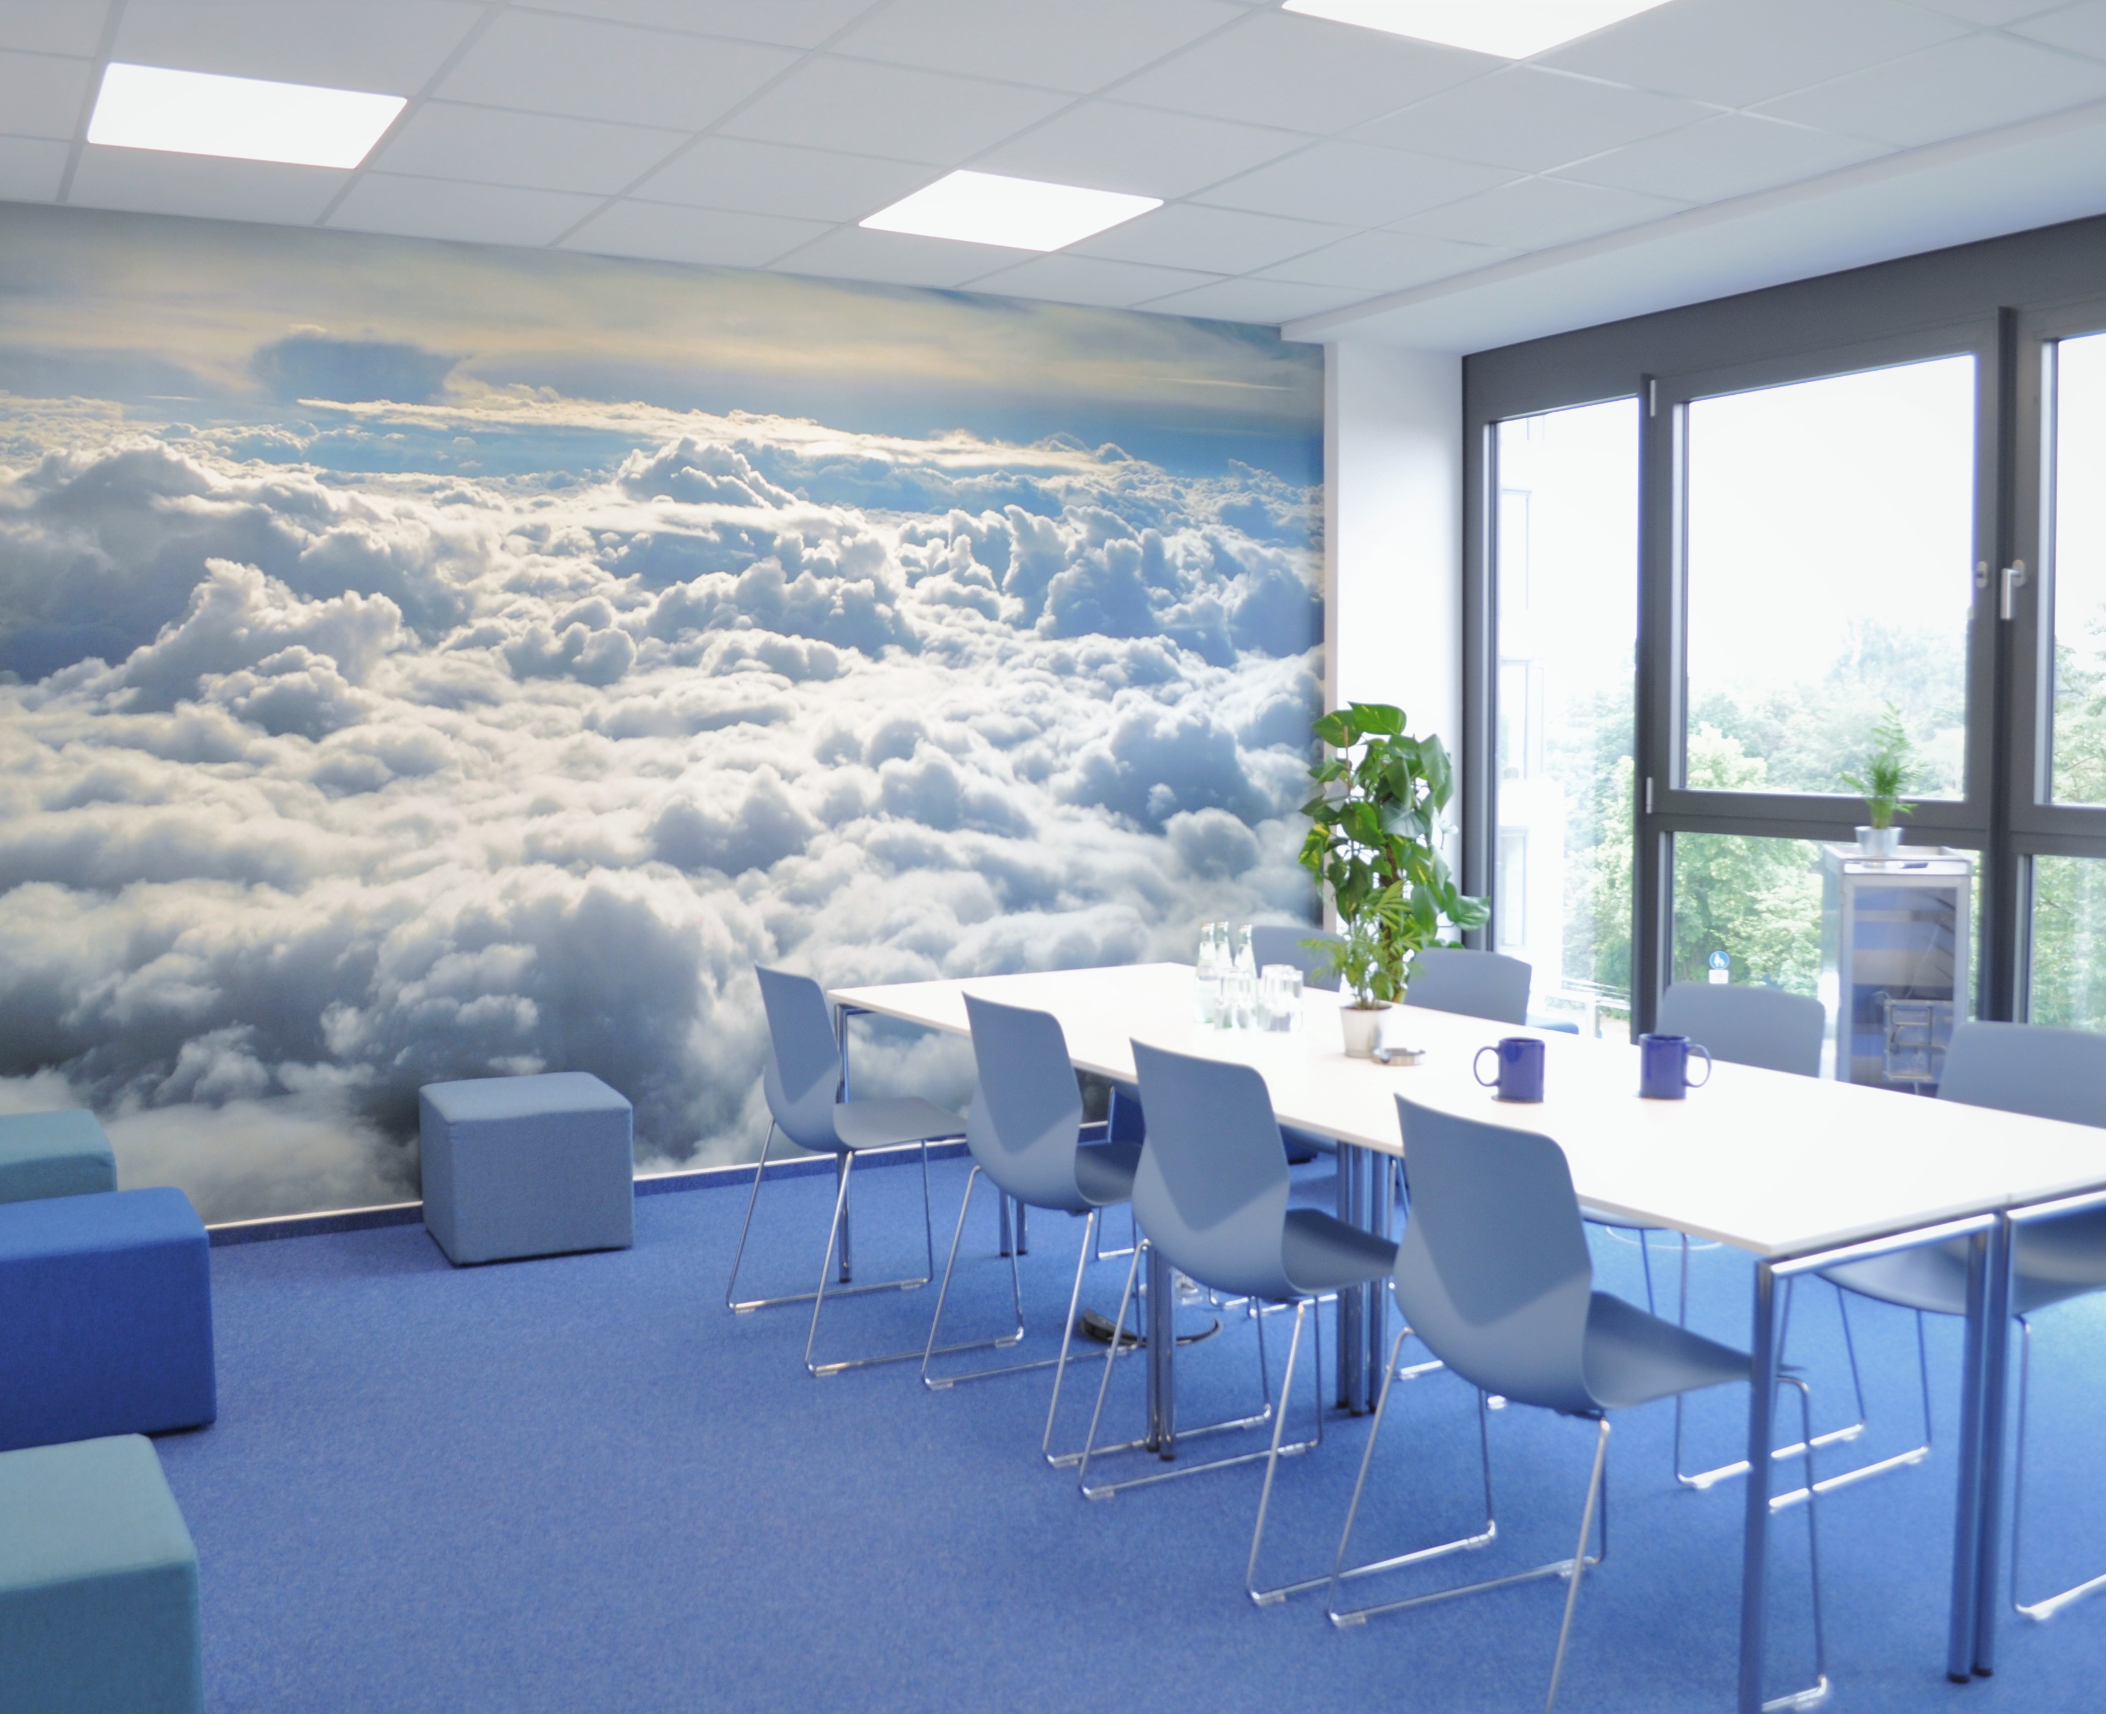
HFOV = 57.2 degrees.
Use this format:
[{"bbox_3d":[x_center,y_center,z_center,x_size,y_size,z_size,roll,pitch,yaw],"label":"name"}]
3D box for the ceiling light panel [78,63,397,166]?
[{"bbox_3d":[-1.719,-1.586,4.101,0.610,0.040,0.610,-3,5,-29],"label":"ceiling light panel"}]

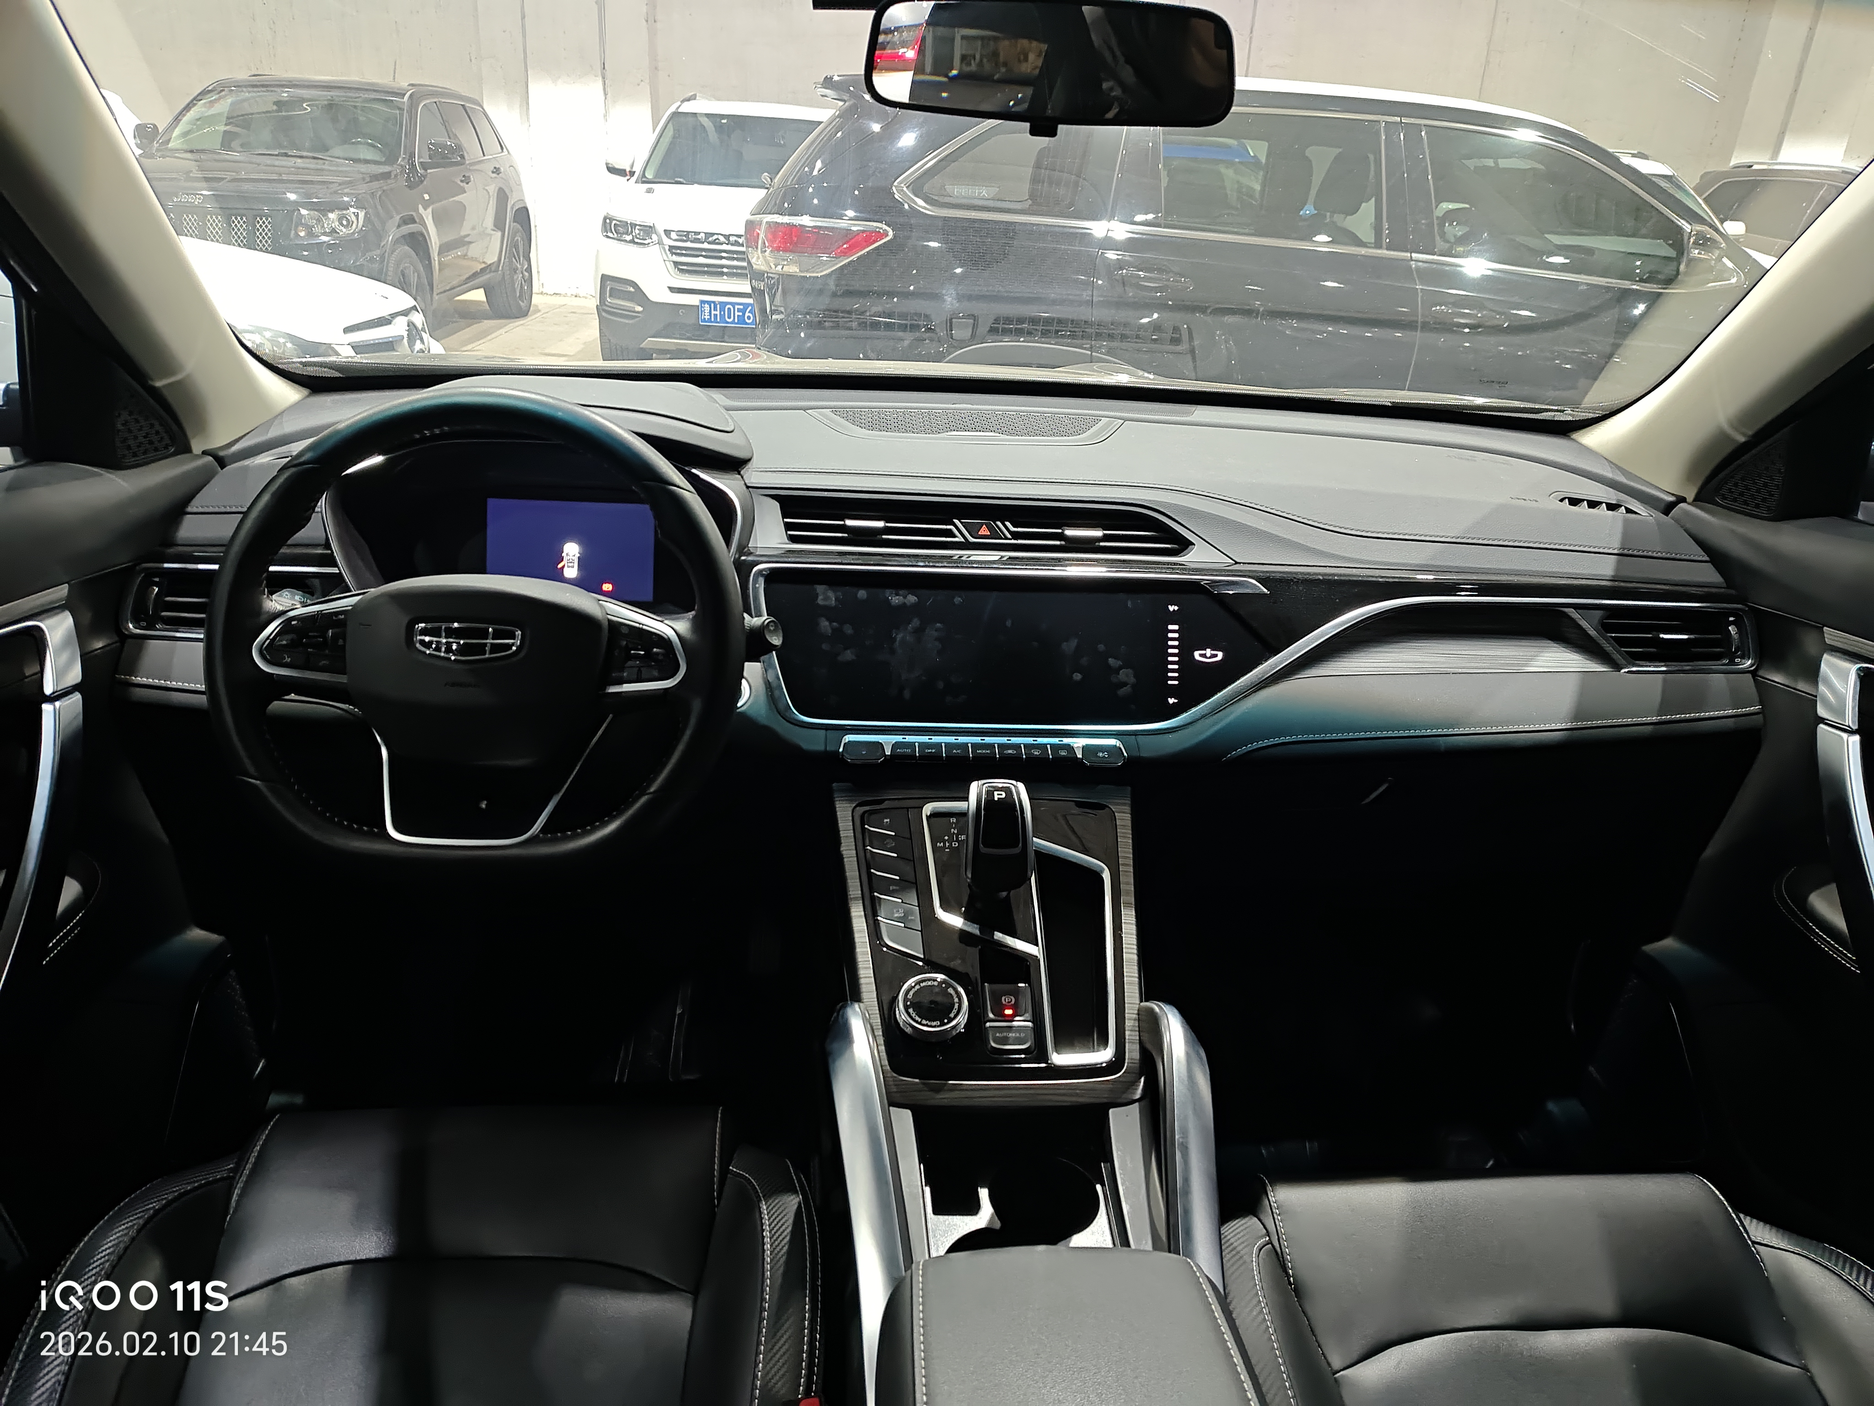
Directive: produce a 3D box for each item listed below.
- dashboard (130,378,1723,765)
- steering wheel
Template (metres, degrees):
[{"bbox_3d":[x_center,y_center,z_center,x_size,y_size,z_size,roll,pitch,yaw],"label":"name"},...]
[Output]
[{"bbox_3d":[0.028,-0.160,1.218,1.450,0.310,0.500,1,21,-4],"label":"dashboard"},{"bbox_3d":[-0.323,-0.051,0.889,0.372,0.347,0.090,1,-2,-4],"label":"steering wheel"}]

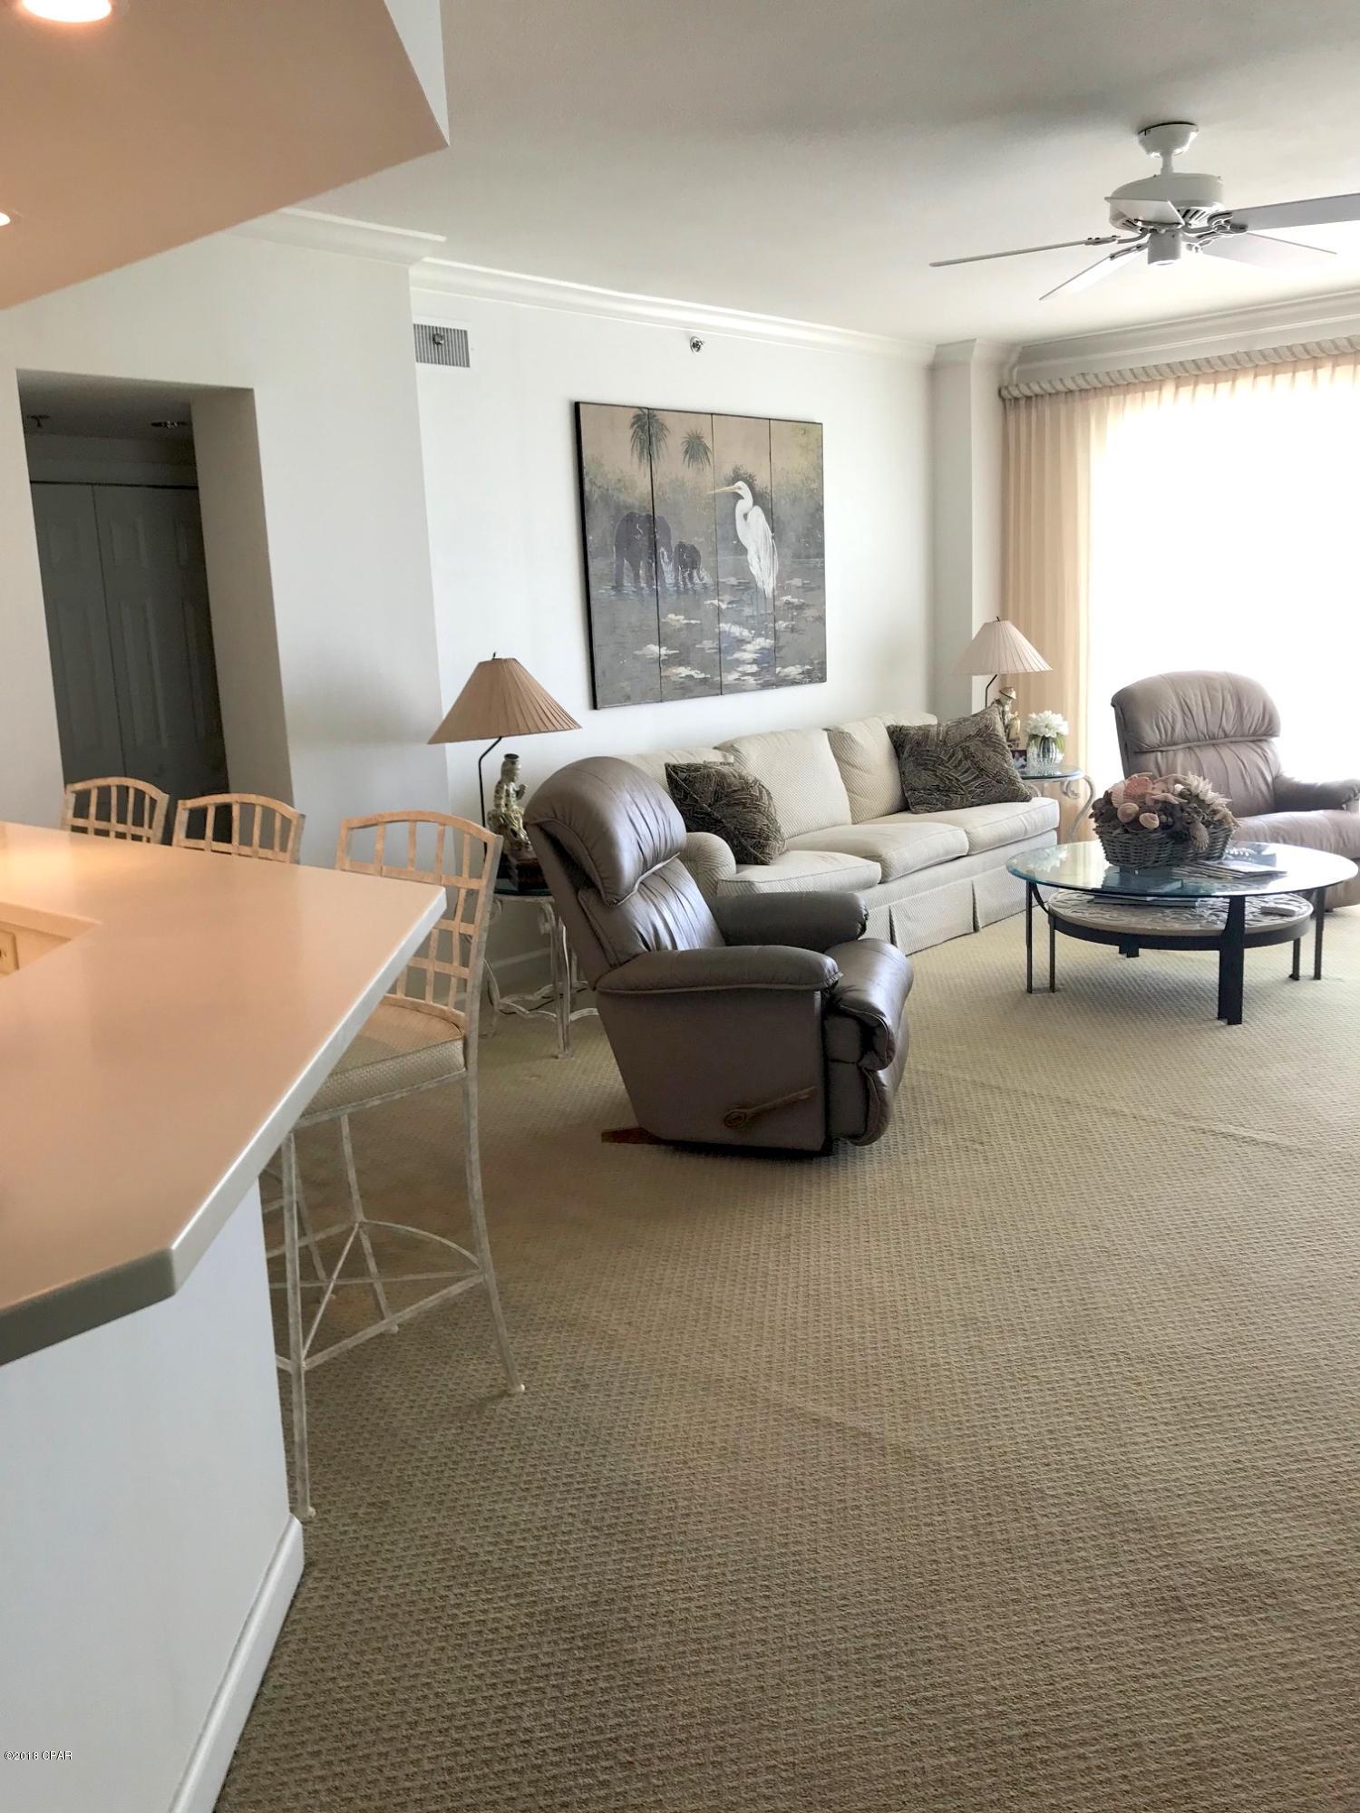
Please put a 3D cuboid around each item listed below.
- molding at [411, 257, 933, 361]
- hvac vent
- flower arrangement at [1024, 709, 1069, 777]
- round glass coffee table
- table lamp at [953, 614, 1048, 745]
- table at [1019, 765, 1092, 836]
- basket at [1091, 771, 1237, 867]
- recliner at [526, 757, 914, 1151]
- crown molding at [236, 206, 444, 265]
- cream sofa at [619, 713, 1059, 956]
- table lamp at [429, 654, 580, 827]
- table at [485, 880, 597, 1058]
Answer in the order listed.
[{"bbox_3d":[0.135,-2.517,6.311,0.087,0.087,3.437,8,16,43],"label":"molding"},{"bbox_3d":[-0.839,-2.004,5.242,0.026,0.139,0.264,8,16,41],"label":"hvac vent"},{"bbox_3d":[1.887,-0.852,7.554,0.232,0.300,0.236,8,16,43],"label":"flower arrangement"},{"bbox_3d":[1.836,0.076,5.426,1.216,0.453,1.216,-2,12,1],"label":"round glass coffee table"},{"bbox_3d":[1.645,-1.076,7.489,0.512,0.786,0.512,8,16,43],"label":"table lamp"},{"bbox_3d":[1.742,-0.420,7.513,0.649,0.563,0.649,8,16,41],"label":"table"},{"bbox_3d":[1.840,-0.335,5.580,0.483,0.294,0.393,2,13,18],"label":"basket"},{"bbox_3d":[0.145,0.089,4.198,1.022,1.051,0.899,0,12,14],"label":"recliner"},{"bbox_3d":[-1.093,-2.133,4.678,0.087,0.087,0.790,8,16,43],"label":"crown molding"},{"bbox_3d":[0.682,-0.283,6.310,0.959,0.886,2.325,8,16,41],"label":"cream sofa"},{"bbox_3d":[-0.579,-0.463,4.961,0.512,0.777,0.512,-2,11,0],"label":"table lamp"},{"bbox_3d":[-0.398,0.169,5.185,0.649,0.563,0.649,-2,12,1],"label":"table"}]

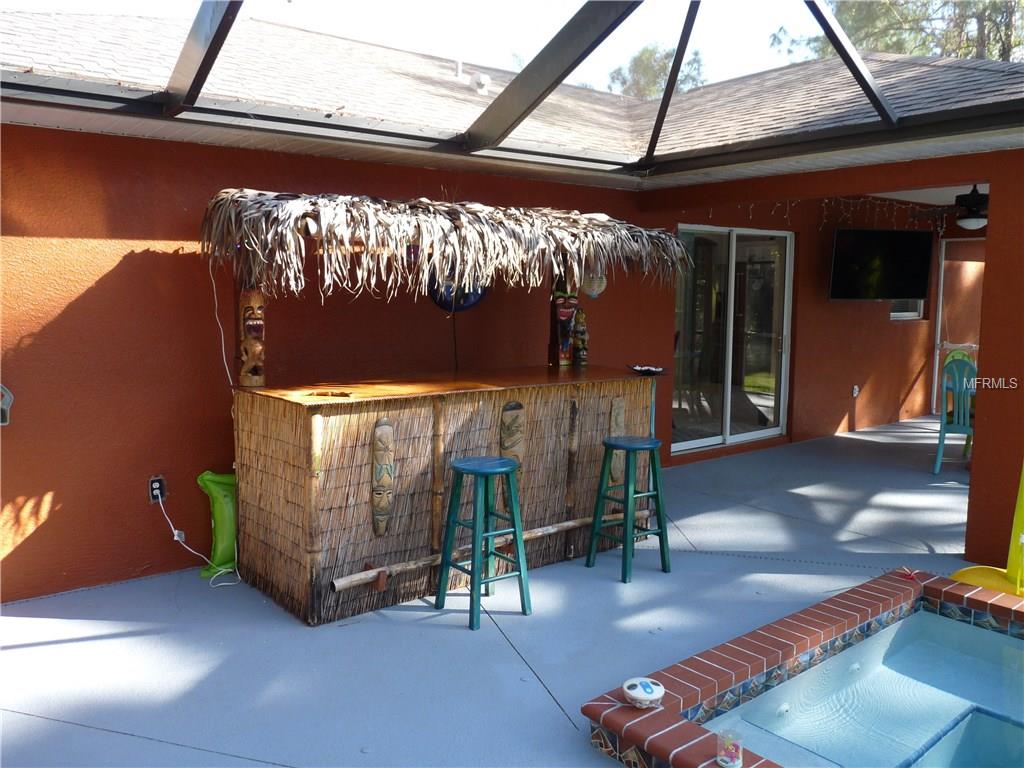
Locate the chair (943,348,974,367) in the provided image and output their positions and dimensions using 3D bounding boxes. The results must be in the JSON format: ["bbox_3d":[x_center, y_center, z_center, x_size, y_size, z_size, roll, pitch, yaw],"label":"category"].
[{"bbox_3d":[4.223,0.177,7.603,0.500,0.975,0.570,4,8,32],"label":"chair"}]

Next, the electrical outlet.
[{"bbox_3d":[-1.943,0.582,4.386,0.082,0.132,0.030,-5,8,-37],"label":"electrical outlet"}]

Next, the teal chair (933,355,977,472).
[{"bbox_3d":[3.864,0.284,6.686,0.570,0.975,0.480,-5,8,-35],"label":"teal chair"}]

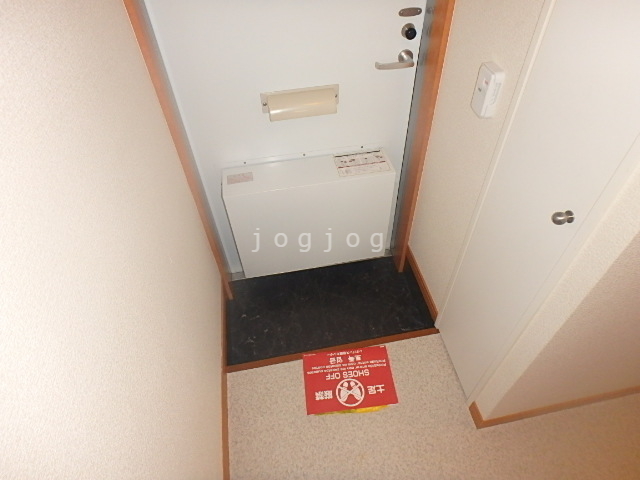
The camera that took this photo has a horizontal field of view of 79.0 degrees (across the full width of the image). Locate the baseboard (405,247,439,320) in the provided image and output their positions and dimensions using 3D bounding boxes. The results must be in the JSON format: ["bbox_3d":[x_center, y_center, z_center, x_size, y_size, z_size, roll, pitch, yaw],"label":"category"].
[{"bbox_3d":[0.419,0.167,1.602,0.012,0.060,0.360,-9,47,-6],"label":"baseboard"}]

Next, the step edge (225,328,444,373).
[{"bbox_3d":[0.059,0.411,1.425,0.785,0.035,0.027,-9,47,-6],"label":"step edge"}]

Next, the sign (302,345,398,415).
[{"bbox_3d":[0.099,0.474,1.330,0.299,0.010,0.211,-6,47,-3],"label":"sign"}]

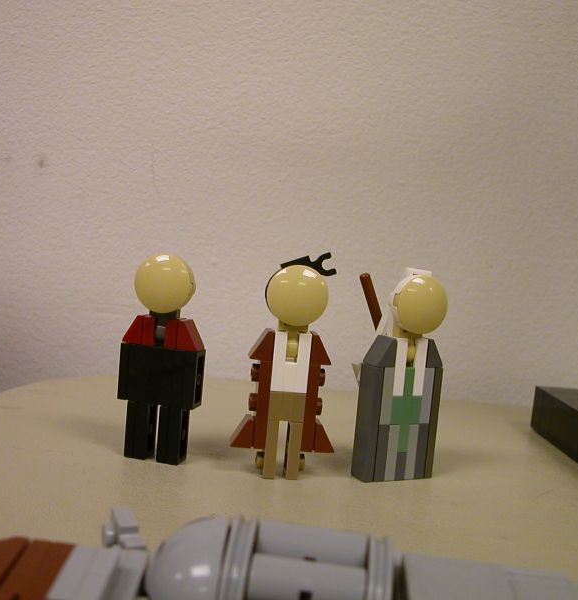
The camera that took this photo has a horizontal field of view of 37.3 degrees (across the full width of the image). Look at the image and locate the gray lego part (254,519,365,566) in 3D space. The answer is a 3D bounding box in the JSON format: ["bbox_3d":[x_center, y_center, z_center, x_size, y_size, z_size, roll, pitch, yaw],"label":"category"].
[{"bbox_3d":[0.003,0.037,0.124,0.016,0.008,0.008,7,5,2],"label":"gray lego part"}]

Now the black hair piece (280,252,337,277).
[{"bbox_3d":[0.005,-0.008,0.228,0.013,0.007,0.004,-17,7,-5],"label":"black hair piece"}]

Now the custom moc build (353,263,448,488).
[{"bbox_3d":[0.032,0.021,0.242,0.022,0.060,0.020,3,5,-25],"label":"custom moc build"}]

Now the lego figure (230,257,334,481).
[{"bbox_3d":[0.000,0.018,0.230,0.029,0.061,0.014,4,5,-7],"label":"lego figure"}]

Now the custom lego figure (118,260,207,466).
[{"bbox_3d":[-0.036,0.016,0.237,0.022,0.058,0.014,6,5,13],"label":"custom lego figure"}]

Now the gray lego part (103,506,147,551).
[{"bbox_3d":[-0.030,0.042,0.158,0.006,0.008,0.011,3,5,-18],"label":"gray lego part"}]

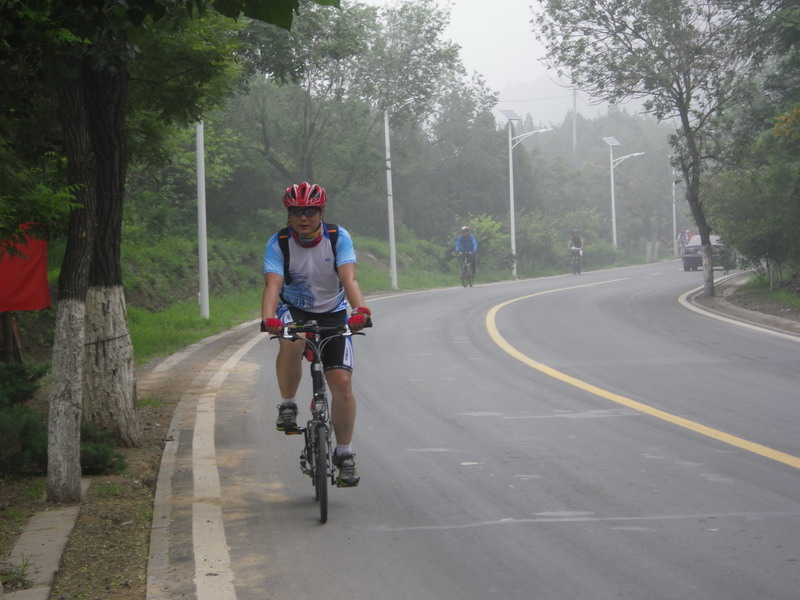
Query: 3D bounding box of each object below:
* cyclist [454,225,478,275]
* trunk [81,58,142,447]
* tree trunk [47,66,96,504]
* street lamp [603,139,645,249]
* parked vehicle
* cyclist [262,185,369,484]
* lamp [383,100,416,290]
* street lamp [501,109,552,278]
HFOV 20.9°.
[{"bbox_3d":[1.852,-1.351,60.500,0.640,1.500,0.800,-1,2,5],"label":"cyclist"},{"bbox_3d":[-1.959,-0.315,14.700,0.380,2.580,0.360,-1,2,0],"label":"trunk"},{"bbox_3d":[-1.750,-0.079,11.500,0.250,2.310,0.230,-1,2,0],"label":"tree trunk"},{"bbox_3d":[9.933,-4.402,95.817,1.750,5.700,0.700,-1,2,14],"label":"street lamp"},{"bbox_3d":[12.254,-1.884,86.061,1.680,1.420,4.350,-1,2,14],"label":"parked vehicle"},{"bbox_3d":[-0.440,0.179,11.300,0.580,1.600,0.800,-1,2,2],"label":"cyclist"},{"bbox_3d":[0.204,-3.144,56.834,1.750,5.700,0.700,-1,2,12],"label":"lamp"},{"bbox_3d":[4.278,-3.629,73.816,1.750,5.750,0.700,-1,2,14],"label":"street lamp"}]

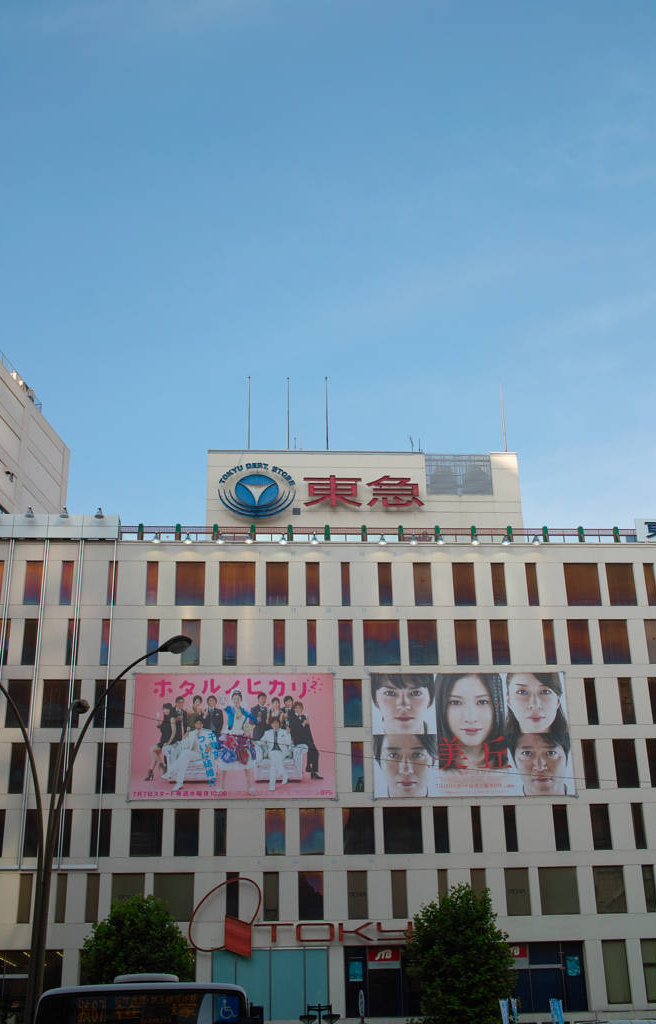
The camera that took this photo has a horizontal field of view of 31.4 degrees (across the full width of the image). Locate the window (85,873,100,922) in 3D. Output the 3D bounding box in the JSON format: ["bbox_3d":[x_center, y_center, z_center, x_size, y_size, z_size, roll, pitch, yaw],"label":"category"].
[{"bbox_3d":[-13.166,21.641,65.307,0.701,2.620,0.150,0,-24,-4],"label":"window"}]

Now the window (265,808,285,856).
[{"bbox_3d":[-3.075,18.911,68.820,1.119,2.689,0.200,0,-22,-4],"label":"window"}]

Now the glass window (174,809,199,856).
[{"bbox_3d":[-8.055,18.241,66.426,1.391,2.614,0.200,0,-20,-4],"label":"glass window"}]

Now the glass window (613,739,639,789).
[{"bbox_3d":[17.745,14.948,69.409,1.371,2.875,0.200,0,-20,-4],"label":"glass window"}]

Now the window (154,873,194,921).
[{"bbox_3d":[-8.682,21.691,65.588,2.299,2.654,0.150,0,-24,-4],"label":"window"}]

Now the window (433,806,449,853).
[{"bbox_3d":[6.816,19.033,69.773,0.872,2.688,0.150,0,-23,-4],"label":"window"}]

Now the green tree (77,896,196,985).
[{"bbox_3d":[-7.113,17.825,43.128,4.268,7.023,4.268,0,-24,-4],"label":"green tree"}]

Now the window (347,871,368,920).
[{"bbox_3d":[1.670,21.315,64.857,1.102,2.555,0.150,0,-23,-3],"label":"window"}]

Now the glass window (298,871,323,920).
[{"bbox_3d":[-0.963,22.280,67.637,1.406,2.678,0.200,0,-22,-4],"label":"glass window"}]

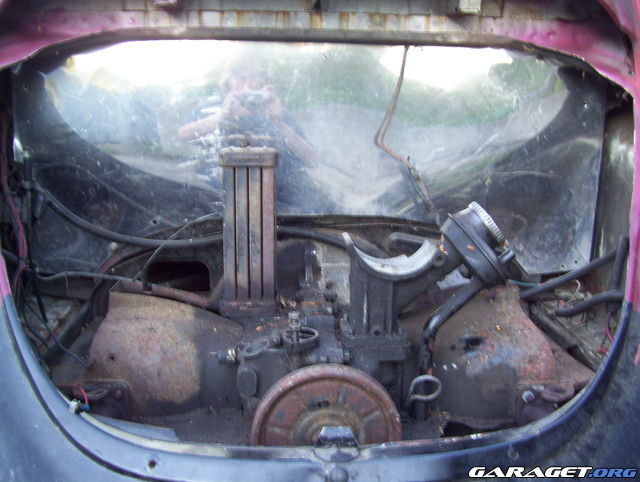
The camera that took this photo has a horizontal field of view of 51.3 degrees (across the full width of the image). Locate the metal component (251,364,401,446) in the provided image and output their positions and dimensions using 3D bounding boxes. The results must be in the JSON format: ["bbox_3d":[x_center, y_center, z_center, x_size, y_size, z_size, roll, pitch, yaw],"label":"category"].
[{"bbox_3d":[0.006,0.230,0.780,0.173,0.173,0.038,-1,10,-5],"label":"metal component"}]

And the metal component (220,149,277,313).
[{"bbox_3d":[-0.103,-0.019,0.961,0.079,0.236,0.075,-1,10,-5],"label":"metal component"}]

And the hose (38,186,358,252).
[{"bbox_3d":[-0.180,-0.031,1.032,0.487,0.111,0.042,-1,10,-5],"label":"hose"}]

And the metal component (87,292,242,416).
[{"bbox_3d":[-0.203,0.158,0.920,0.195,0.108,0.240,-1,10,-5],"label":"metal component"}]

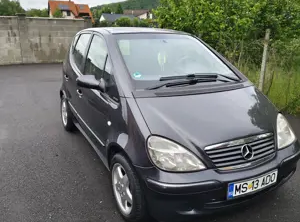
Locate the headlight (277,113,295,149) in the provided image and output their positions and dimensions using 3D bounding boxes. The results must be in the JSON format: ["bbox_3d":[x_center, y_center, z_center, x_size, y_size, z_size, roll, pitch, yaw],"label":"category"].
[{"bbox_3d":[1.161,0.182,2.469,0.340,0.250,0.280,-7,18,-27],"label":"headlight"}]

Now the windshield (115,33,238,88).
[{"bbox_3d":[0.238,-0.566,2.868,1.300,0.130,0.920,-7,48,-27],"label":"windshield"}]

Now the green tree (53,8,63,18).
[{"bbox_3d":[-15.643,-14.679,47.381,2.000,5.200,2.000,-3,16,-15],"label":"green tree"}]

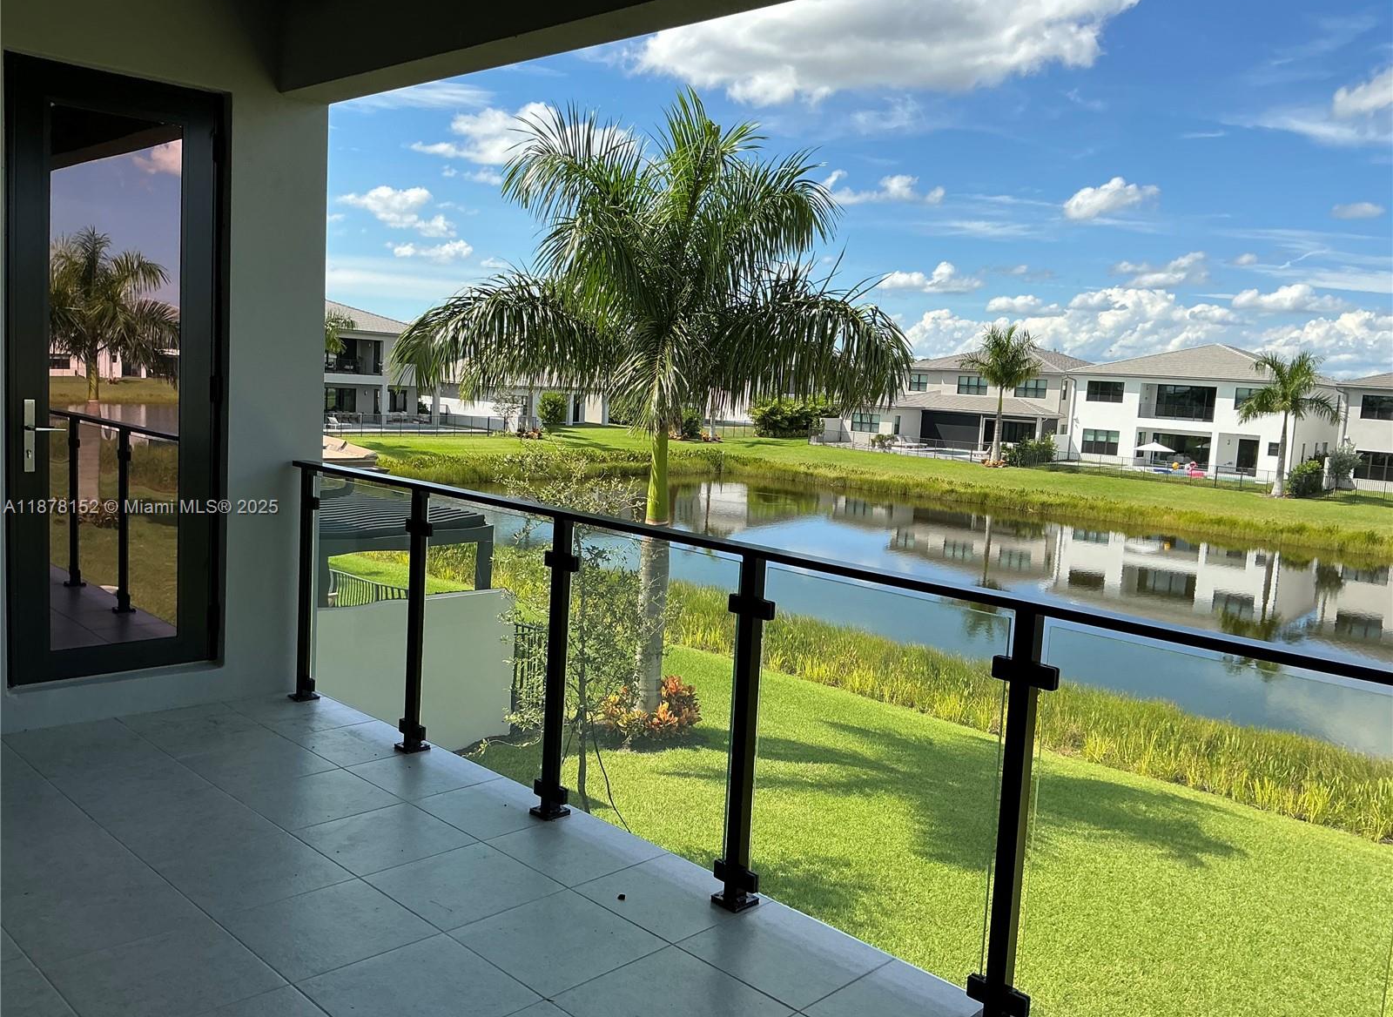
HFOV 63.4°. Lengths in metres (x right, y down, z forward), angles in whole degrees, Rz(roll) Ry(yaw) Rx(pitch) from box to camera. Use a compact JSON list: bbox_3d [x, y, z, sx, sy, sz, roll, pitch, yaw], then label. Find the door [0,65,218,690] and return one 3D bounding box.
[{"bbox_3d":[-2.428,-0.533,4.725,0.811,2.493,0.080,-3,9,-42],"label":"door"}]

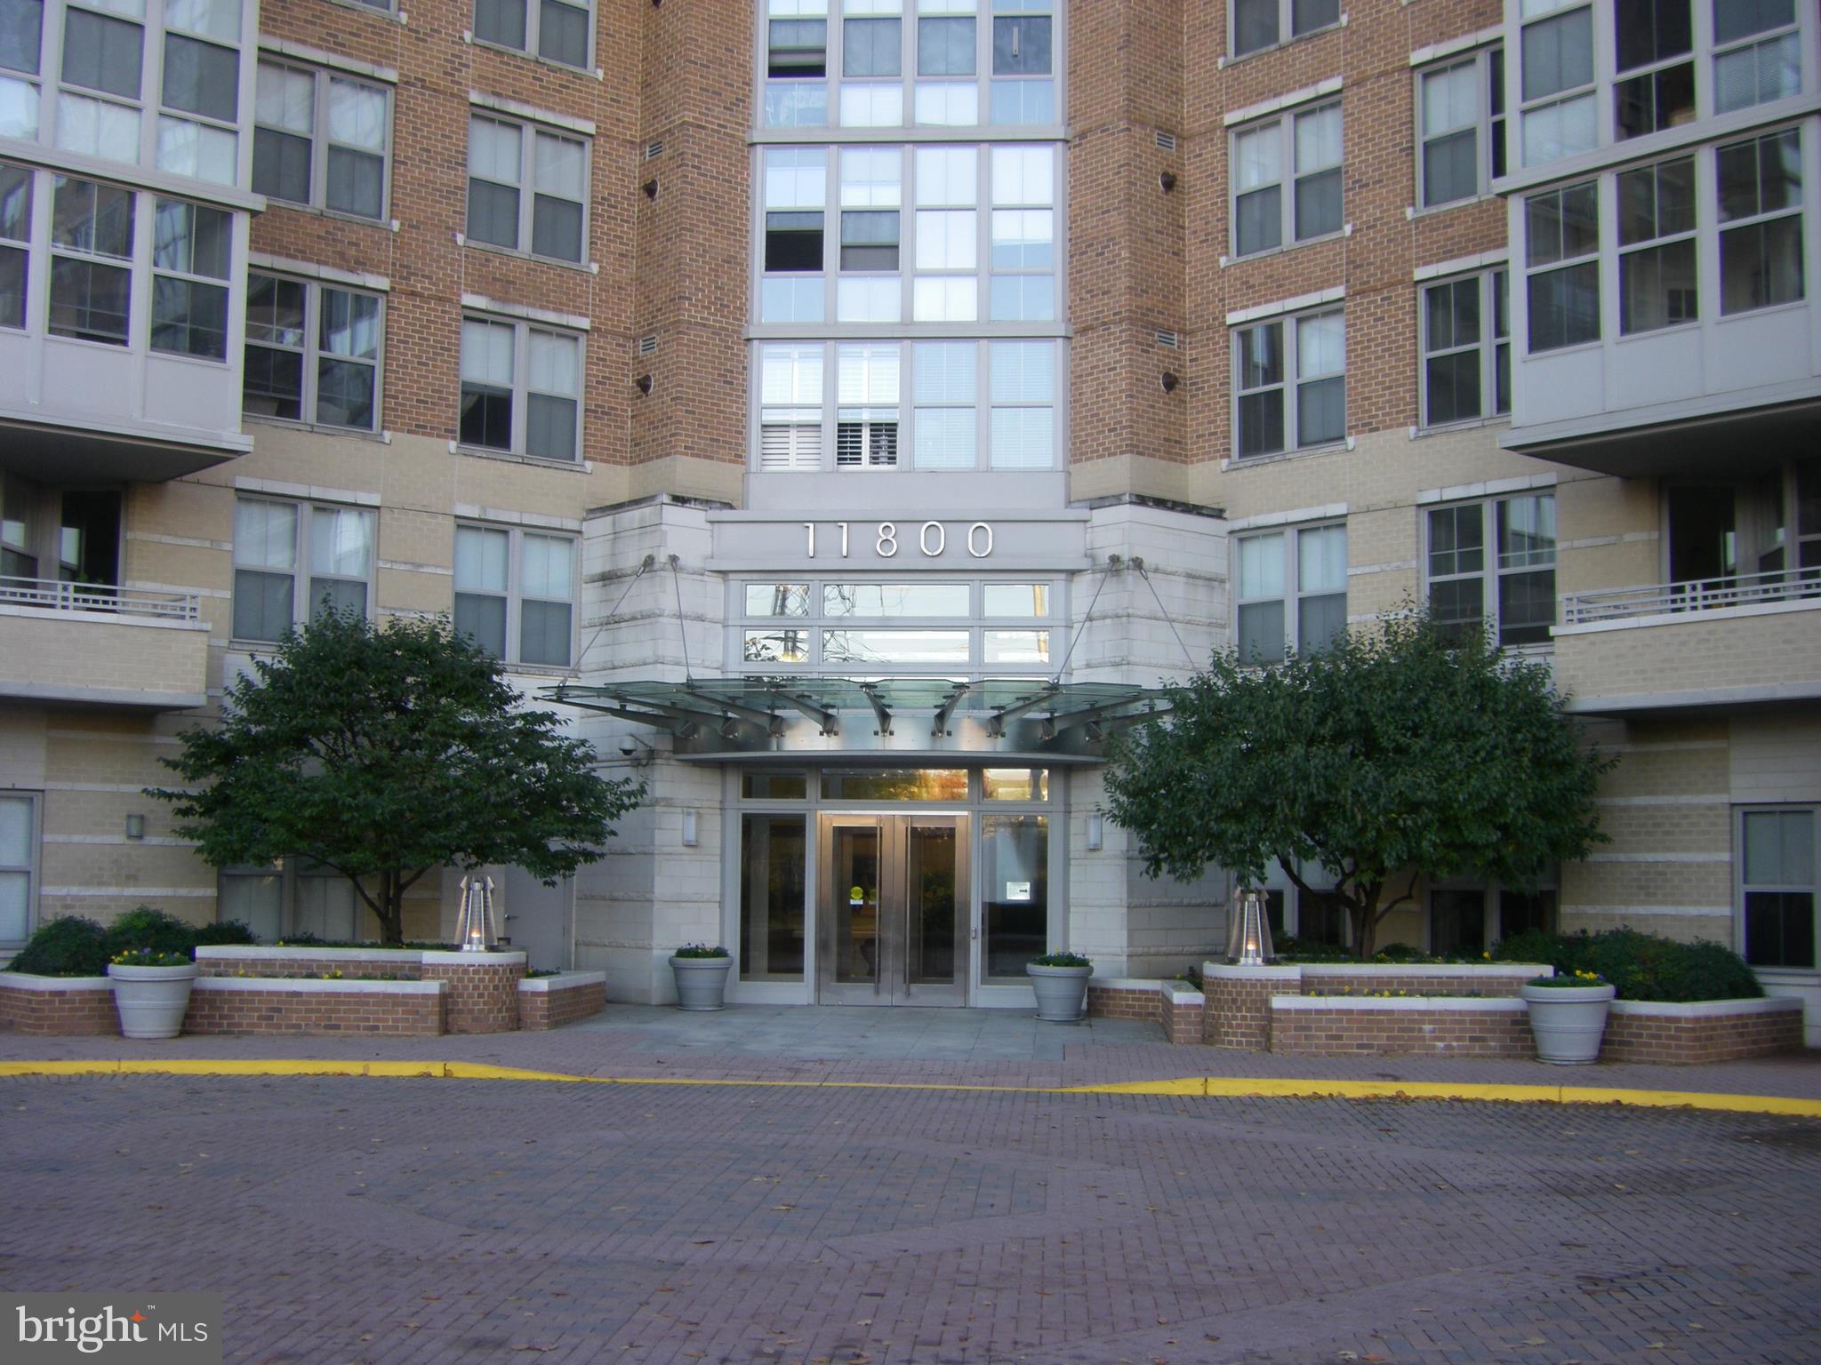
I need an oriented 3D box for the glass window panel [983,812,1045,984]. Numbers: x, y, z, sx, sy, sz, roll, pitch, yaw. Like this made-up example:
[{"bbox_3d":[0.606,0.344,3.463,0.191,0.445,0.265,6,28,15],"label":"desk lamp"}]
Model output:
[{"bbox_3d":[1.329,2.741,28.093,0.813,2.133,0.060,0,-5,4],"label":"glass window panel"}]

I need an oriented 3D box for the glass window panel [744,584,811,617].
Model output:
[{"bbox_3d":[-1.718,-1.066,28.674,0.855,0.419,0.060,0,-5,4],"label":"glass window panel"}]

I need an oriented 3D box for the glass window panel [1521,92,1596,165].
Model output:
[{"bbox_3d":[6.870,-5.861,23.419,0.060,0.591,0.901,5,-7,-41],"label":"glass window panel"}]

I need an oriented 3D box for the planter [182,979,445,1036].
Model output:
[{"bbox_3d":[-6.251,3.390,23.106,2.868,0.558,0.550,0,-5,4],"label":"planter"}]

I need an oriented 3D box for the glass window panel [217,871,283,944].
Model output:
[{"bbox_3d":[-7.760,2.673,25.990,0.766,0.791,0.060,5,-7,-40],"label":"glass window panel"}]

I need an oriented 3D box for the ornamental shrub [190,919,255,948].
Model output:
[{"bbox_3d":[-7.795,2.964,24.844,0.850,0.600,0.750,0,-5,4],"label":"ornamental shrub"}]

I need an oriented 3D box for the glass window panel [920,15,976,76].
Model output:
[{"bbox_3d":[0.495,-8.770,30.468,0.776,0.851,0.060,0,-5,4],"label":"glass window panel"}]

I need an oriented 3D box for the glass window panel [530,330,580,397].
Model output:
[{"bbox_3d":[-4.736,-4.236,29.304,0.760,0.790,0.050,5,-7,-41],"label":"glass window panel"}]

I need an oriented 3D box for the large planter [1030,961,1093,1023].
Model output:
[{"bbox_3d":[1.758,3.619,25.869,0.765,0.636,0.765,0,-5,4],"label":"large planter"}]

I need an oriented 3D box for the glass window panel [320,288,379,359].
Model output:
[{"bbox_3d":[-6.956,-4.452,27.383,0.780,0.780,0.050,5,-7,-41],"label":"glass window panel"}]

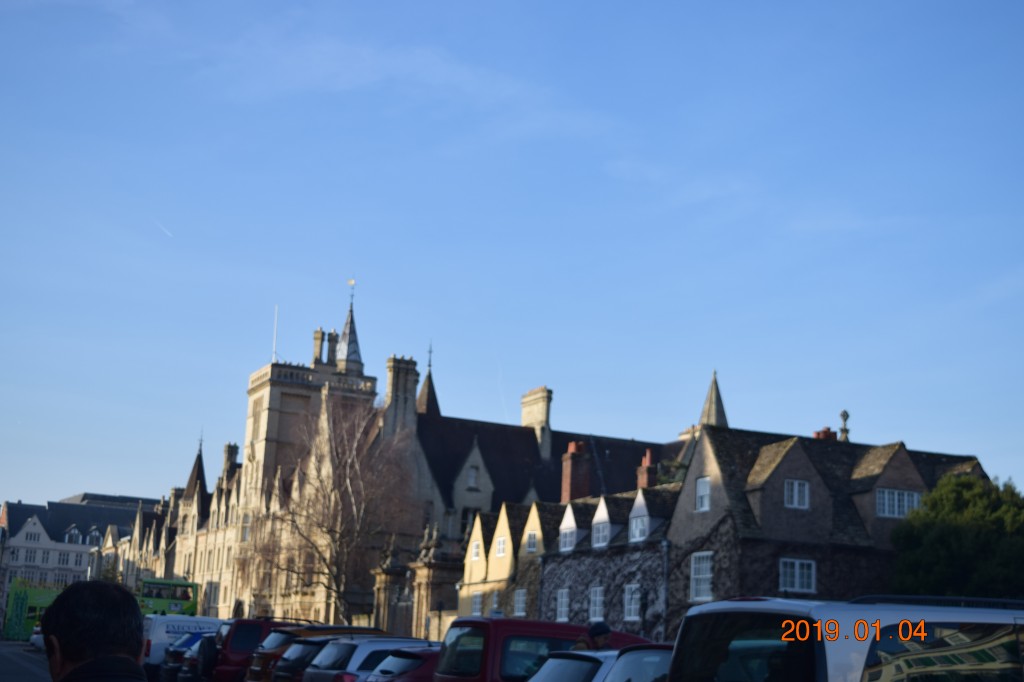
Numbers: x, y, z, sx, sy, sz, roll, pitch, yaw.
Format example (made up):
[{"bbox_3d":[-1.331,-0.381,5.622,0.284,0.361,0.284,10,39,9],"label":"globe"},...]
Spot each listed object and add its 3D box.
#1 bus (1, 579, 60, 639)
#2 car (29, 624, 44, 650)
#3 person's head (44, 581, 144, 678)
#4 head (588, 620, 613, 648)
[{"bbox_3d":[-23.753,15.634,83.500,10.900,4.150,2.500,10,-14,-31],"label":"bus"},{"bbox_3d":[-23.810,15.926,77.500,4.200,1.450,1.780,10,-14,-31],"label":"car"},{"bbox_3d":[-0.814,0.582,2.820,0.180,0.235,0.215,8,-13,-25],"label":"person's head"},{"bbox_3d":[0.830,2.757,13.600,0.230,0.260,0.190,1,-12,10],"label":"head"}]

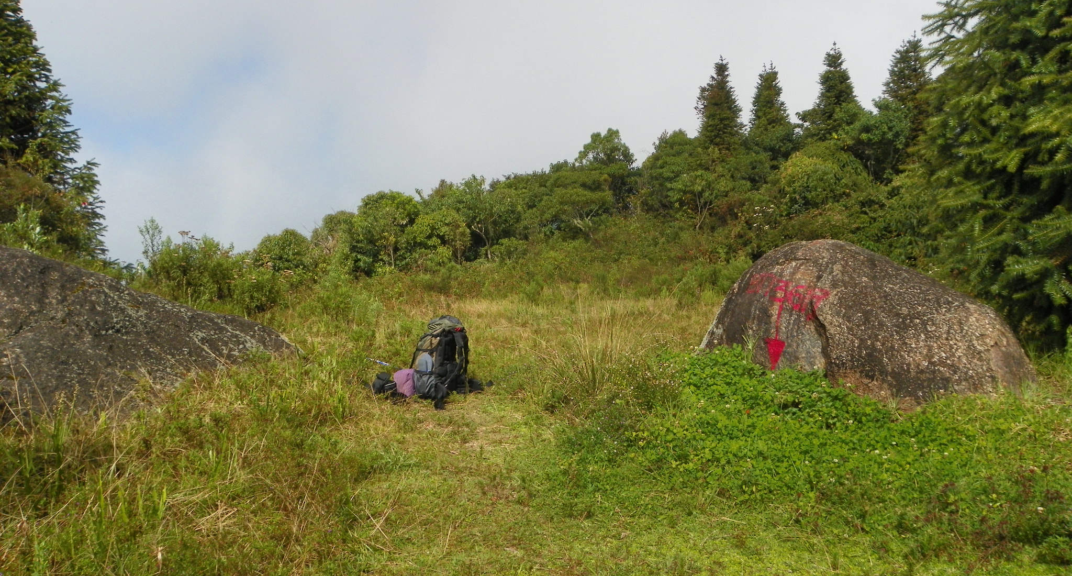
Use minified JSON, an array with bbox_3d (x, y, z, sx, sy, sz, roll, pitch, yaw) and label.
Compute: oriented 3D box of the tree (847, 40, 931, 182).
[{"bbox_3d":[12.315,-5.519,27.000,2.300,5.600,2.300,0,2,0],"label":"tree"}]

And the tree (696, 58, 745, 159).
[{"bbox_3d":[6.507,-5.558,28.500,1.750,5.200,1.750,0,2,0],"label":"tree"}]

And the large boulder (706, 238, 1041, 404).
[{"bbox_3d":[3.180,0.270,8.000,3.000,1.480,2.100,0,2,9],"label":"large boulder"}]

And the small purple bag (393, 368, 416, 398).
[{"bbox_3d":[-1.188,0.854,7.300,0.210,0.250,0.190,1,2,18],"label":"small purple bag"}]

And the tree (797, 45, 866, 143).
[{"bbox_3d":[10.295,-5.694,28.000,2.100,5.400,2.100,0,2,0],"label":"tree"}]

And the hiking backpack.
[{"bbox_3d":[-0.868,0.654,7.350,0.370,0.800,0.410,2,2,41],"label":"hiking backpack"}]

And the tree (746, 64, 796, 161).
[{"bbox_3d":[8.315,-5.380,28.500,1.750,5.000,1.750,0,2,0],"label":"tree"}]

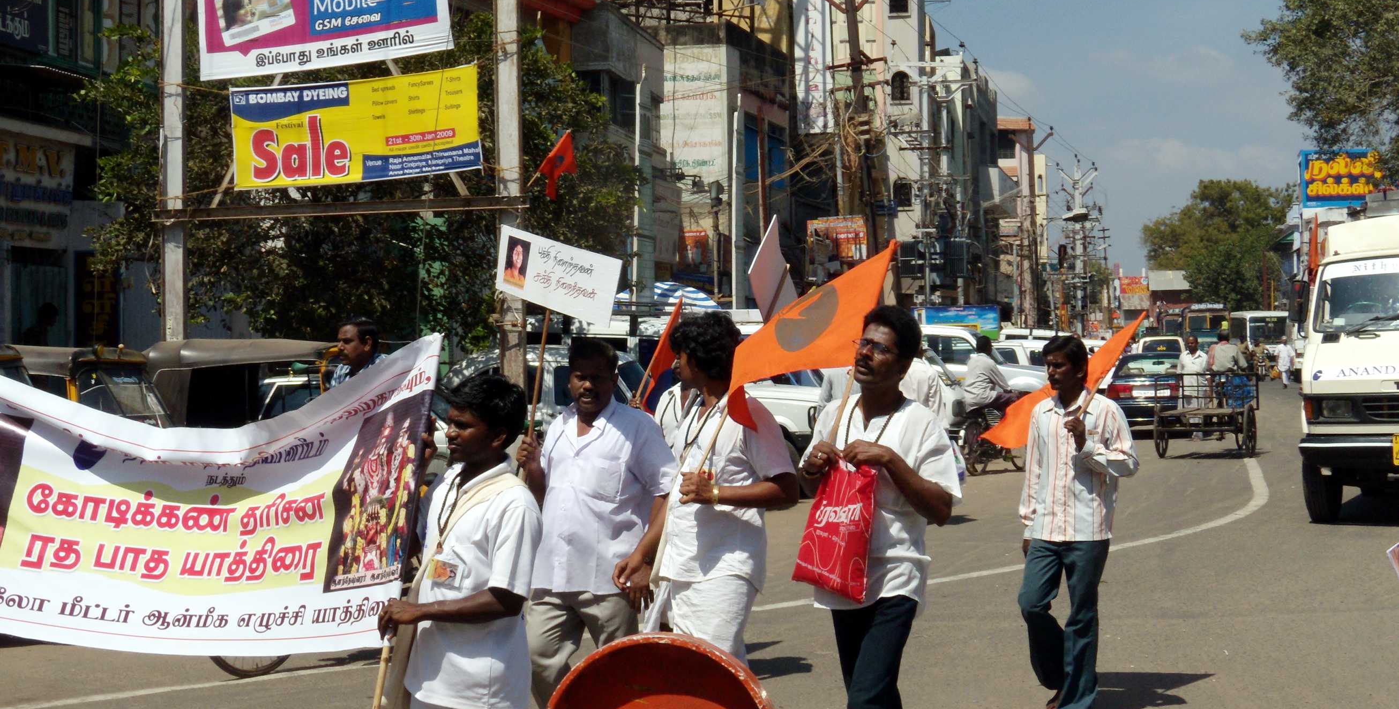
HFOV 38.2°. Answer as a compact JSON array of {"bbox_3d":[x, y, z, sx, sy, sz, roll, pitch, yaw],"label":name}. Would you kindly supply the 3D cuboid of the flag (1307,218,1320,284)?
[{"bbox_3d":[5.770,-0.987,19.000,0.150,0.630,0.200,0,0,18],"label":"flag"}]

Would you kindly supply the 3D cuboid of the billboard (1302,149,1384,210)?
[{"bbox_3d":[23.852,-6.511,75.000,3.200,2.250,0.300,0,0,14],"label":"billboard"}]

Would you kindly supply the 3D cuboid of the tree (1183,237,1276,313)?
[{"bbox_3d":[31.511,-3.185,120.000,5.700,7.320,5.500,0,0,14],"label":"tree"}]

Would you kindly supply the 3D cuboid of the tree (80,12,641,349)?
[{"bbox_3d":[-3.745,-1.147,22.520,6.243,5.337,5.300,0,0,0],"label":"tree"}]

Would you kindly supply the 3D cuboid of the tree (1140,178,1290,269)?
[{"bbox_3d":[38.334,-6.449,150.000,11.500,13.310,10.500,0,0,14],"label":"tree"}]

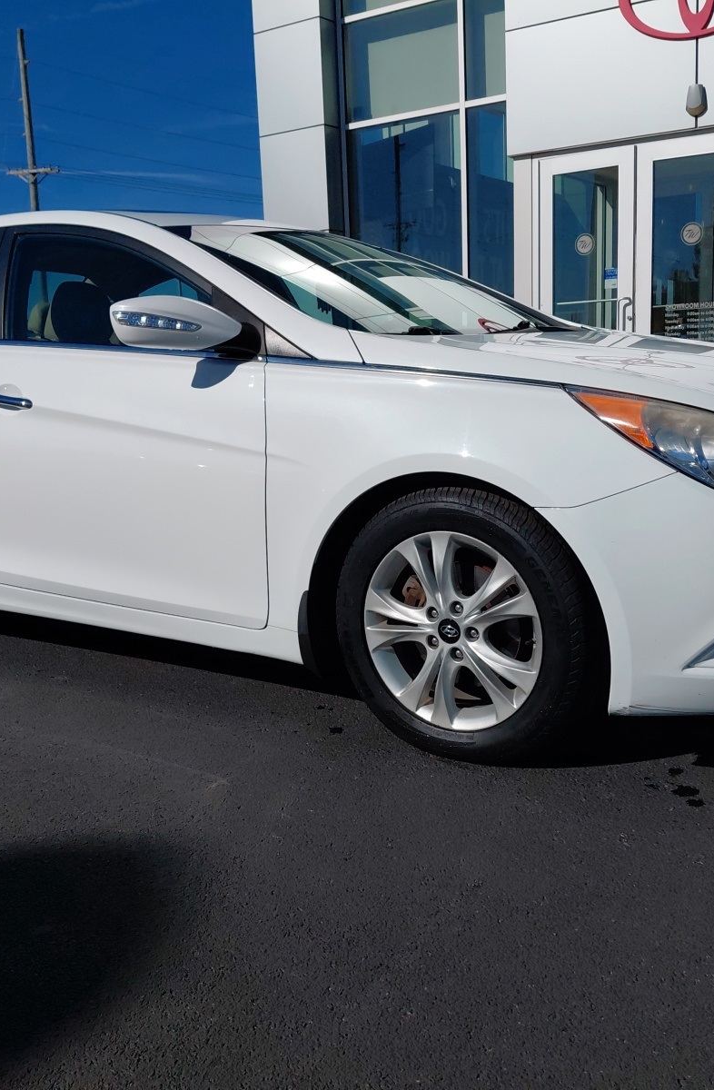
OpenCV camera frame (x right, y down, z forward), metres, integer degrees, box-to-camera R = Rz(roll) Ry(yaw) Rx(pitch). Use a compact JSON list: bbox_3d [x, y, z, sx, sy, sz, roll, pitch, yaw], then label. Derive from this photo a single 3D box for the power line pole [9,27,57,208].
[{"bbox_3d":[-14.421,-14.370,47.283,2.350,16.650,0.380,-2,9,0],"label":"power line pole"}]

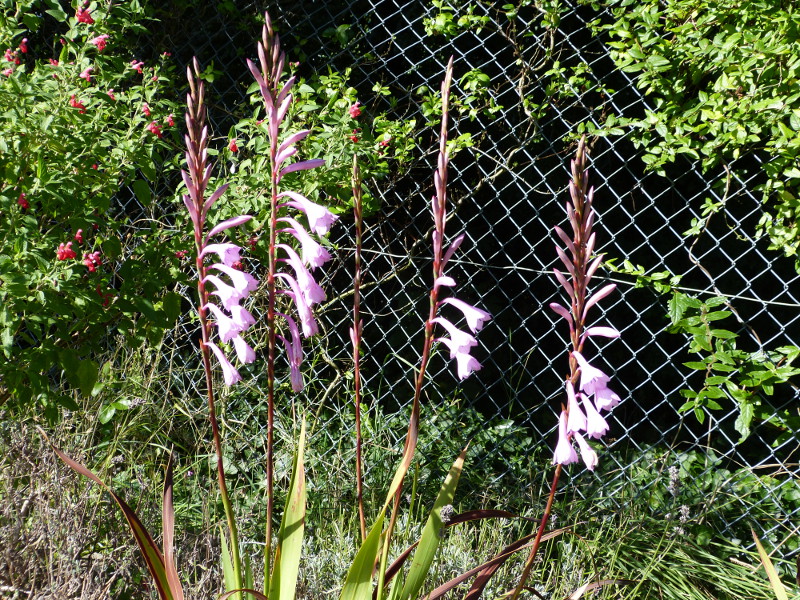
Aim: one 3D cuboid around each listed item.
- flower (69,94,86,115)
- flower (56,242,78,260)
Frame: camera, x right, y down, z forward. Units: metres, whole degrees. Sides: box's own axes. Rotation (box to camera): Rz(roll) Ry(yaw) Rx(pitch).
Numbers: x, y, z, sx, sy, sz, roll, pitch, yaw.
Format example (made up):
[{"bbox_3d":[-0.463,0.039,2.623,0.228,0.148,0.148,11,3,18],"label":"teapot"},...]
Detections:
[{"bbox_3d":[-0.711,-0.432,2.400,0.036,0.042,0.034,-2,9,-22],"label":"flower"},{"bbox_3d":[-0.743,-0.107,2.420,0.043,0.038,0.034,-1,9,-17],"label":"flower"}]

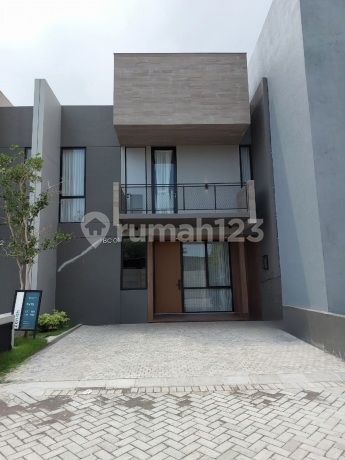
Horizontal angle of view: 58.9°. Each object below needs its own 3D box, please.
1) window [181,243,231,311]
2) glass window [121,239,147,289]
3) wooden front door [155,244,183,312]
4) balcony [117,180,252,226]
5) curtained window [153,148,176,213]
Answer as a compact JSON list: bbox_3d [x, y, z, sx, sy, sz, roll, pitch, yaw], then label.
[{"bbox_3d":[1.280,1.752,11.463,1.849,2.613,0.100,-1,-9,-1],"label":"window"},{"bbox_3d":[-1.265,1.108,10.036,0.841,1.661,0.120,-1,-8,-2],"label":"glass window"},{"bbox_3d":[-0.160,1.761,11.444,1.032,2.616,0.100,-1,-9,-1],"label":"wooden front door"},{"bbox_3d":[0.340,-0.678,9.569,4.127,1.293,1.460,-1,-8,-2],"label":"balcony"},{"bbox_3d":[-0.275,-1.619,10.598,0.867,2.596,0.100,-1,-9,-1],"label":"curtained window"}]

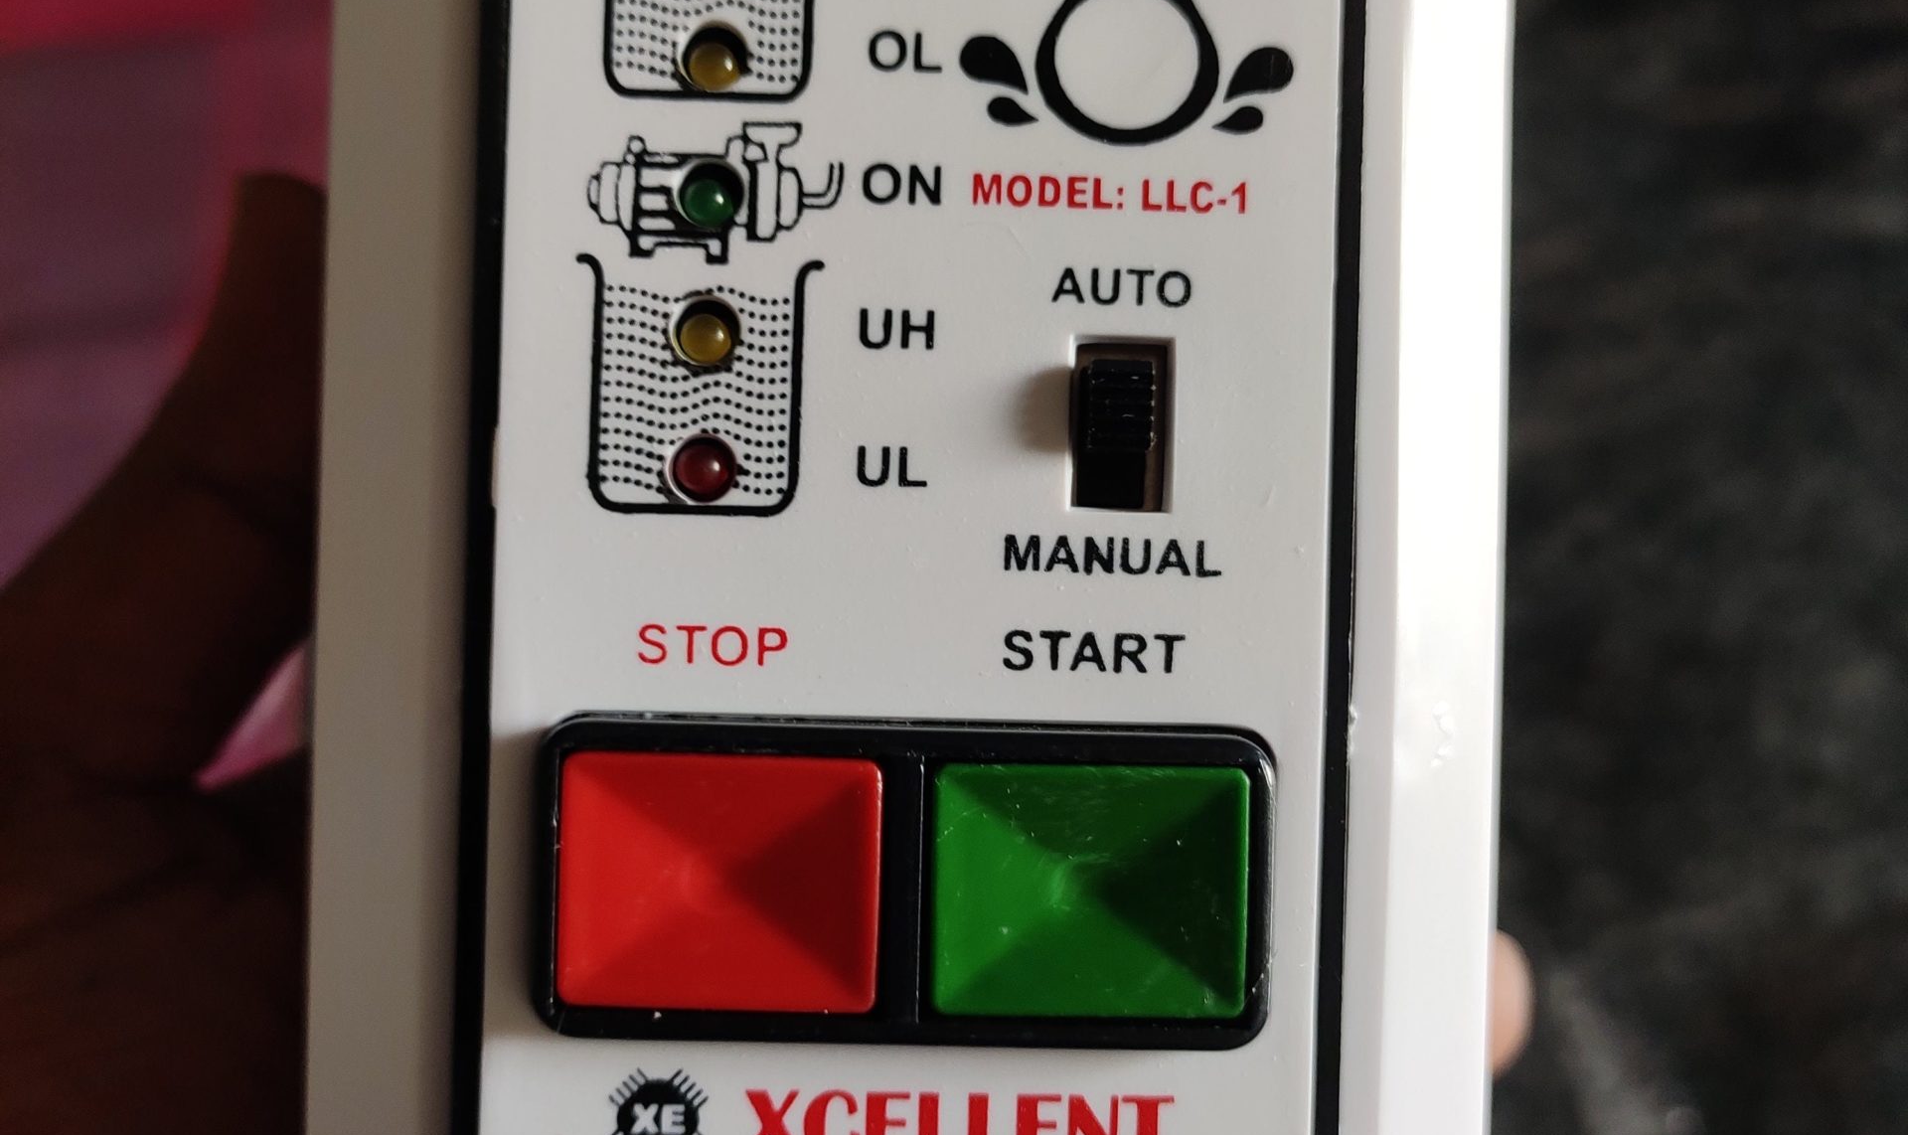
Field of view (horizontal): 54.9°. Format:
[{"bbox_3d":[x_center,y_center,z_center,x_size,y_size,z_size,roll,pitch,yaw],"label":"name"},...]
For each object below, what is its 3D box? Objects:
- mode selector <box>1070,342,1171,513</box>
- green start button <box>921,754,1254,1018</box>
[{"bbox_3d":[0.014,-0.012,0.155,0.008,0.007,0.014,2,90,-3],"label":"mode selector"},{"bbox_3d":[0.011,0.027,0.154,0.026,0.005,0.021,2,90,-3],"label":"green start button"}]

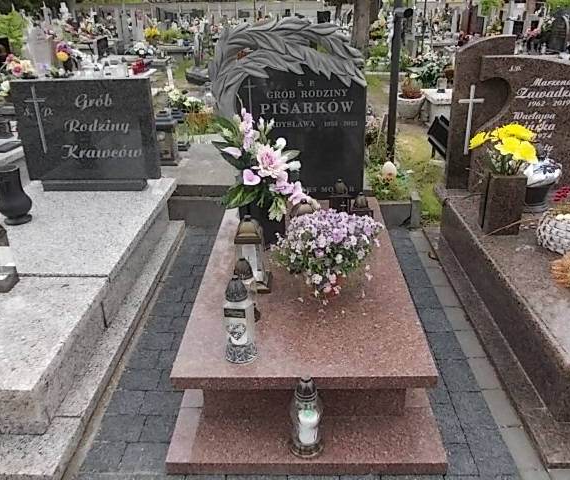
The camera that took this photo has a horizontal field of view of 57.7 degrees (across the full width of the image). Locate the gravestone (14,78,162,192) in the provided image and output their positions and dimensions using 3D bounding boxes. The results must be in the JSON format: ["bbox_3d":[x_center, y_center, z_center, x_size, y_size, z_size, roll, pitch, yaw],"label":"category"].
[{"bbox_3d":[-1.232,-0.665,3.309,0.855,0.690,0.130,0,22,1],"label":"gravestone"}]

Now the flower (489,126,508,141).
[{"bbox_3d":[1.057,-0.527,2.563,0.080,0.065,0.075,0,26,1],"label":"flower"}]

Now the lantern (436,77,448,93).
[{"bbox_3d":[2.017,-1.996,6.651,0.130,0.200,0.130,0,26,1],"label":"lantern"}]

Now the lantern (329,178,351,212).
[{"bbox_3d":[0.281,-0.195,2.660,0.118,0.258,0.118,-1,26,2],"label":"lantern"}]

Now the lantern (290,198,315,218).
[{"bbox_3d":[0.081,-0.060,2.384,0.129,0.269,0.129,-1,26,2],"label":"lantern"}]

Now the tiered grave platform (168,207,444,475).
[{"bbox_3d":[0.085,0.248,2.384,0.890,0.288,1.747,-1,26,2],"label":"tiered grave platform"}]

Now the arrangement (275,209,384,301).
[{"bbox_3d":[0.180,0.069,2.192,0.420,0.295,0.350,0,26,1],"label":"arrangement"}]

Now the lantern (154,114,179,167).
[{"bbox_3d":[-0.904,-0.757,3.825,0.140,0.375,0.140,-1,26,2],"label":"lantern"}]

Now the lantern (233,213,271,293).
[{"bbox_3d":[-0.143,0.045,2.215,0.150,0.320,0.150,0,26,1],"label":"lantern"}]

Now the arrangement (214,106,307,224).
[{"bbox_3d":[-0.091,-0.314,2.366,0.403,0.526,0.258,-1,26,2],"label":"arrangement"}]

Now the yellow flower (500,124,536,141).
[{"bbox_3d":[1.172,-0.540,2.599,0.145,0.075,0.110,0,26,1],"label":"yellow flower"}]

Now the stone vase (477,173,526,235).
[{"bbox_3d":[1.060,-0.178,2.525,0.162,0.286,0.134,3,26,10],"label":"stone vase"}]

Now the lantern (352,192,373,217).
[{"bbox_3d":[0.414,-0.154,2.767,0.115,0.195,0.115,0,26,1],"label":"lantern"}]

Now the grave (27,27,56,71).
[{"bbox_3d":[-3.510,-2.711,7.432,0.380,0.680,0.160,0,26,1],"label":"grave"}]

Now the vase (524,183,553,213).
[{"bbox_3d":[1.495,-0.291,3.065,0.180,0.200,0.180,0,26,1],"label":"vase"}]

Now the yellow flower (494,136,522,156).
[{"bbox_3d":[1.087,-0.457,2.529,0.120,0.090,0.100,0,26,1],"label":"yellow flower"}]

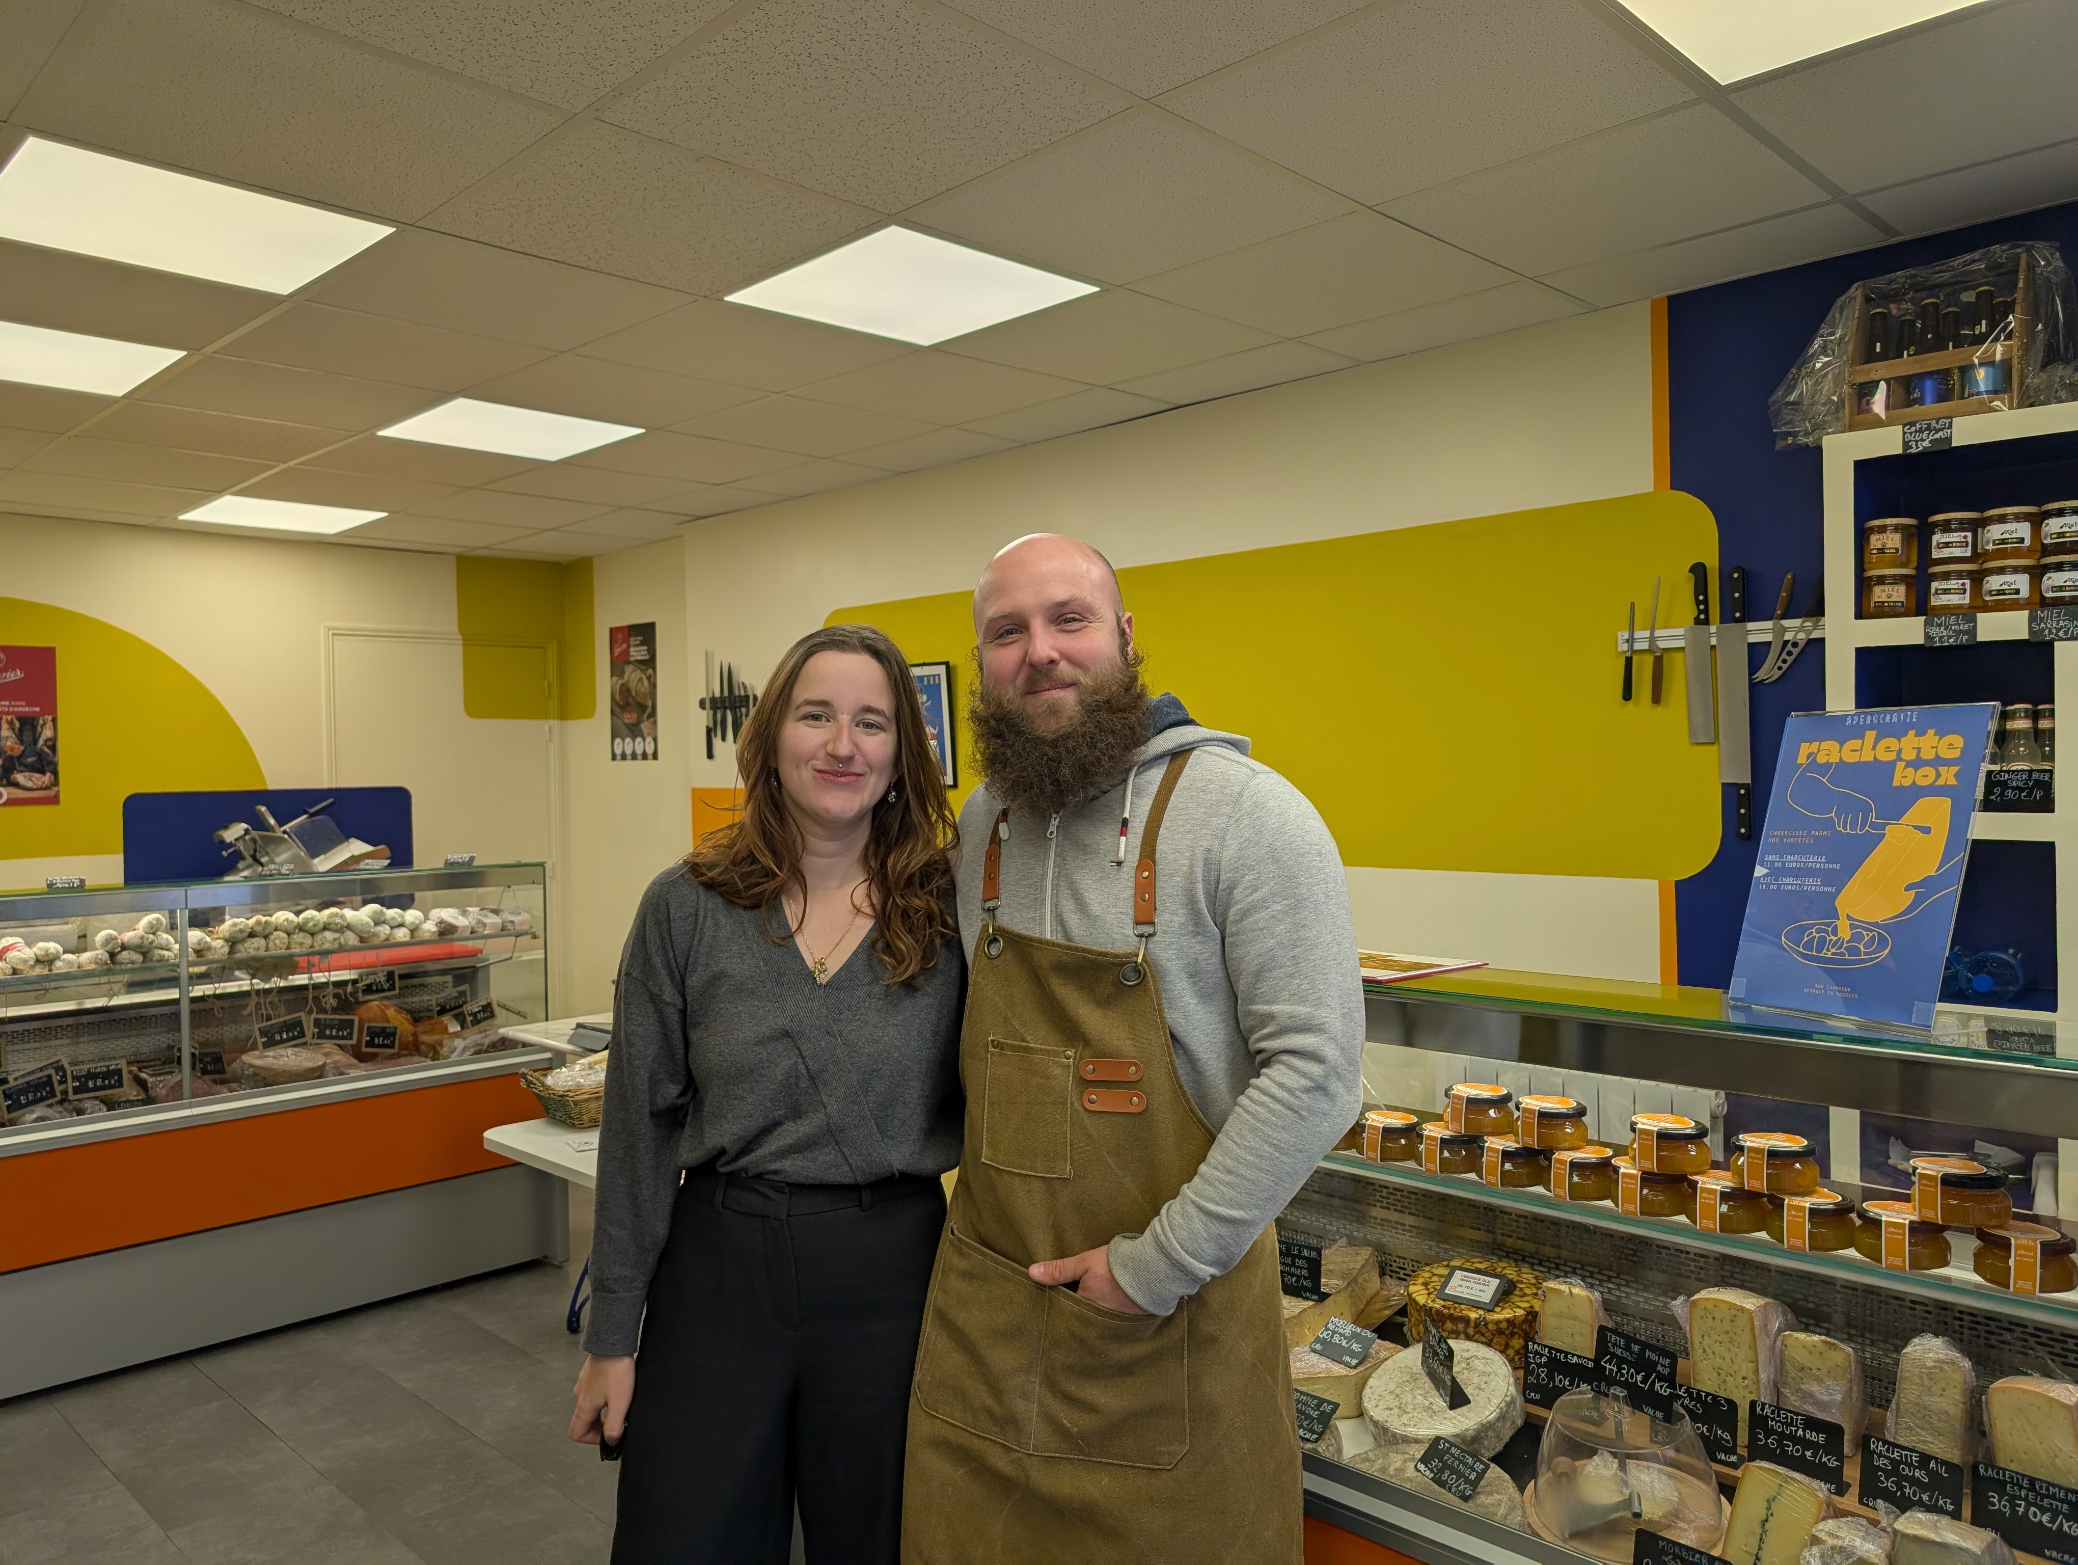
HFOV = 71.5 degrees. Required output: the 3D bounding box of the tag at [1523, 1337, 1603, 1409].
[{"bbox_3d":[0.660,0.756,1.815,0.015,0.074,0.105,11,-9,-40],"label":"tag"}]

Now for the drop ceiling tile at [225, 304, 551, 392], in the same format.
[{"bbox_3d":[-1.532,-1.013,3.385,0.596,0.015,0.596,0,2,44],"label":"drop ceiling tile"}]

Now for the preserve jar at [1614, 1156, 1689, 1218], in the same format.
[{"bbox_3d":[0.638,0.418,1.505,0.075,0.045,0.075,-1,1,0],"label":"preserve jar"}]

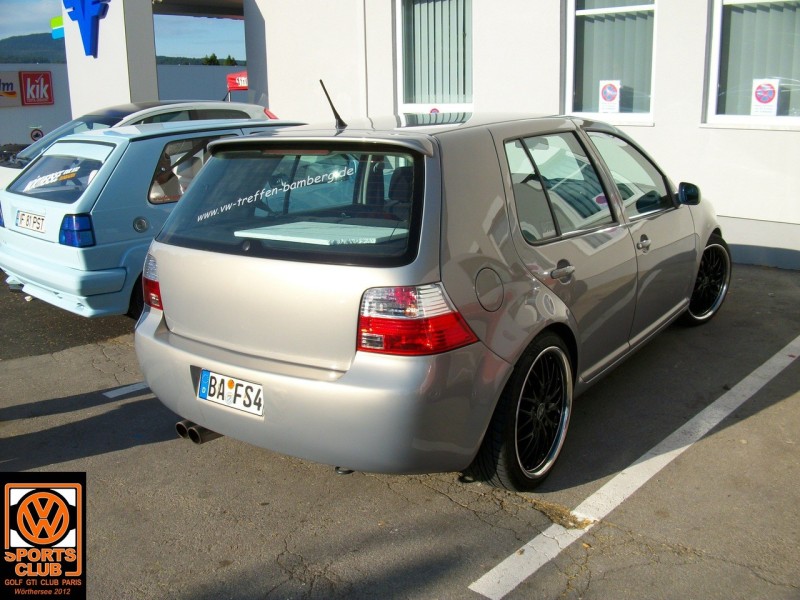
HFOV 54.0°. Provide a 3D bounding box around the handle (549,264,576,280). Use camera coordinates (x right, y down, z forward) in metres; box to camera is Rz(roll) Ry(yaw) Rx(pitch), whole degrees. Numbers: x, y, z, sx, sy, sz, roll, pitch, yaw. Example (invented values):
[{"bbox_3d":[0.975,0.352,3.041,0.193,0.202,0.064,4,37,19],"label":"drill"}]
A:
[{"bbox_3d":[0.610,-0.106,2.956,0.050,0.045,0.210,8,17,34],"label":"handle"}]

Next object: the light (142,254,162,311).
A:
[{"bbox_3d":[-1.034,-0.122,3.252,0.345,0.265,0.230,8,17,34],"label":"light"}]

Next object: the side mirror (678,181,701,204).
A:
[{"bbox_3d":[1.528,-0.554,4.141,0.155,0.135,0.110,8,17,34],"label":"side mirror"}]

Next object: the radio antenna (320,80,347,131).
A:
[{"bbox_3d":[-0.260,-0.764,3.072,0.035,0.250,0.045,8,55,34],"label":"radio antenna"}]

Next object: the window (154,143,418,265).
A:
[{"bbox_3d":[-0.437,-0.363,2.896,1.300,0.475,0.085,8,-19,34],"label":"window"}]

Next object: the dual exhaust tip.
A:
[{"bbox_3d":[-0.793,0.518,3.183,0.140,0.072,0.160,8,17,34],"label":"dual exhaust tip"}]

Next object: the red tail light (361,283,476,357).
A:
[{"bbox_3d":[0.054,0.039,2.523,0.345,0.265,0.230,8,17,34],"label":"red tail light"}]

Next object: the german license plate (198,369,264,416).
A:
[{"bbox_3d":[-0.607,0.336,2.841,0.325,0.110,0.015,8,9,34],"label":"german license plate"}]

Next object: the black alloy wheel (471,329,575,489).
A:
[{"bbox_3d":[0.473,0.420,3.086,0.220,0.620,0.620,8,17,34],"label":"black alloy wheel"}]

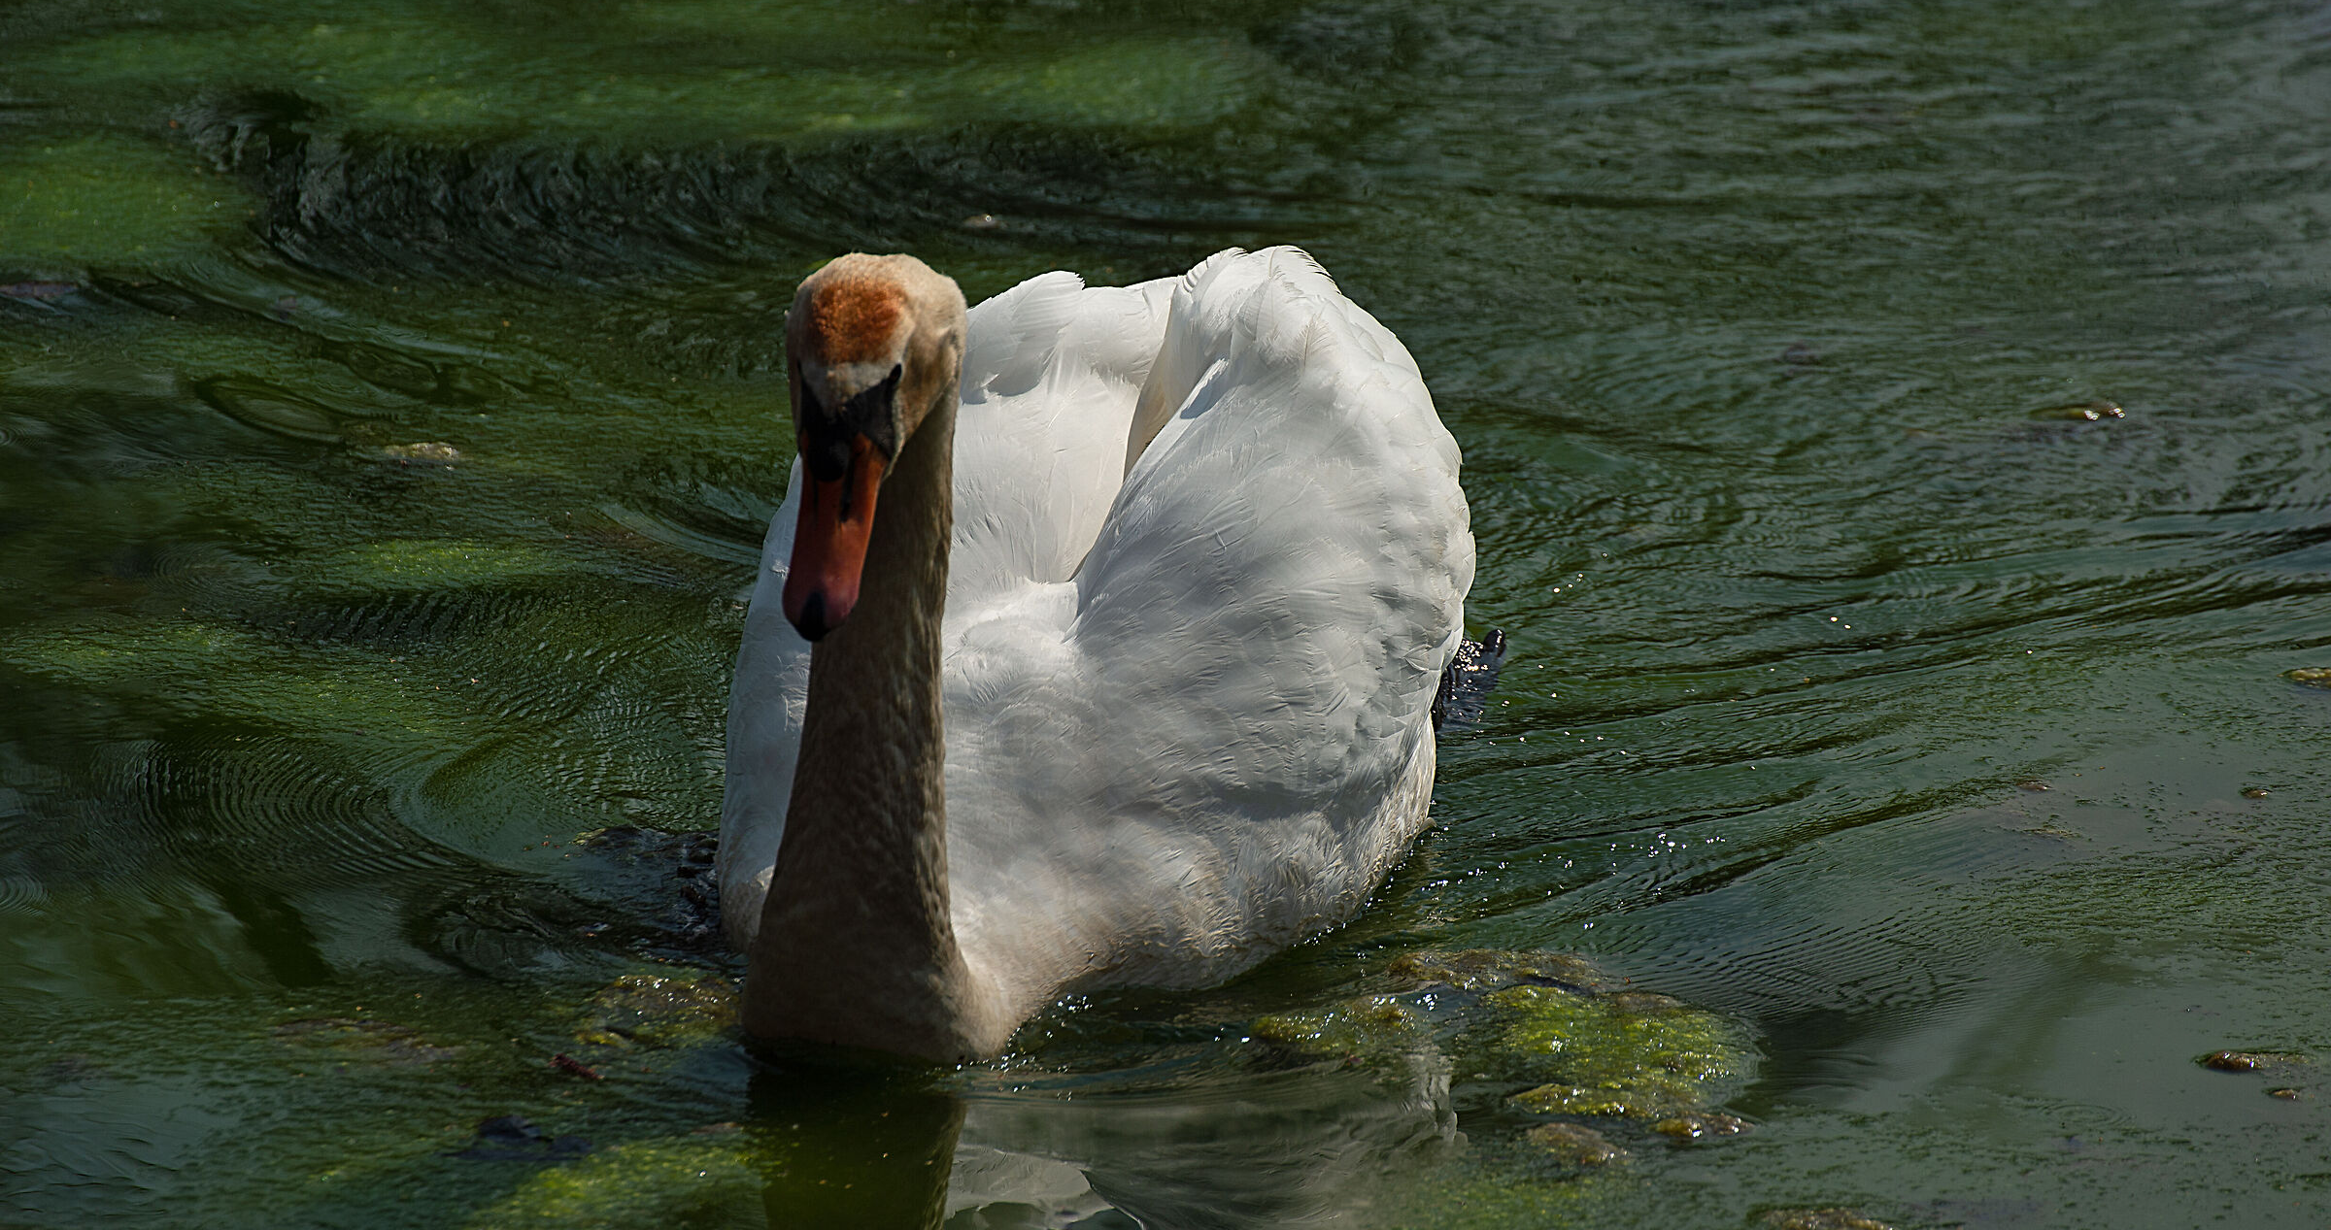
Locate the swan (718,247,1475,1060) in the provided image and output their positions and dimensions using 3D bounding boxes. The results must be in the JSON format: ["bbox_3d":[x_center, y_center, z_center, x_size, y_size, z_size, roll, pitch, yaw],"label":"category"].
[{"bbox_3d":[-0.021,-0.065,8.743,0.400,0.480,0.760,9,23,19],"label":"swan"}]

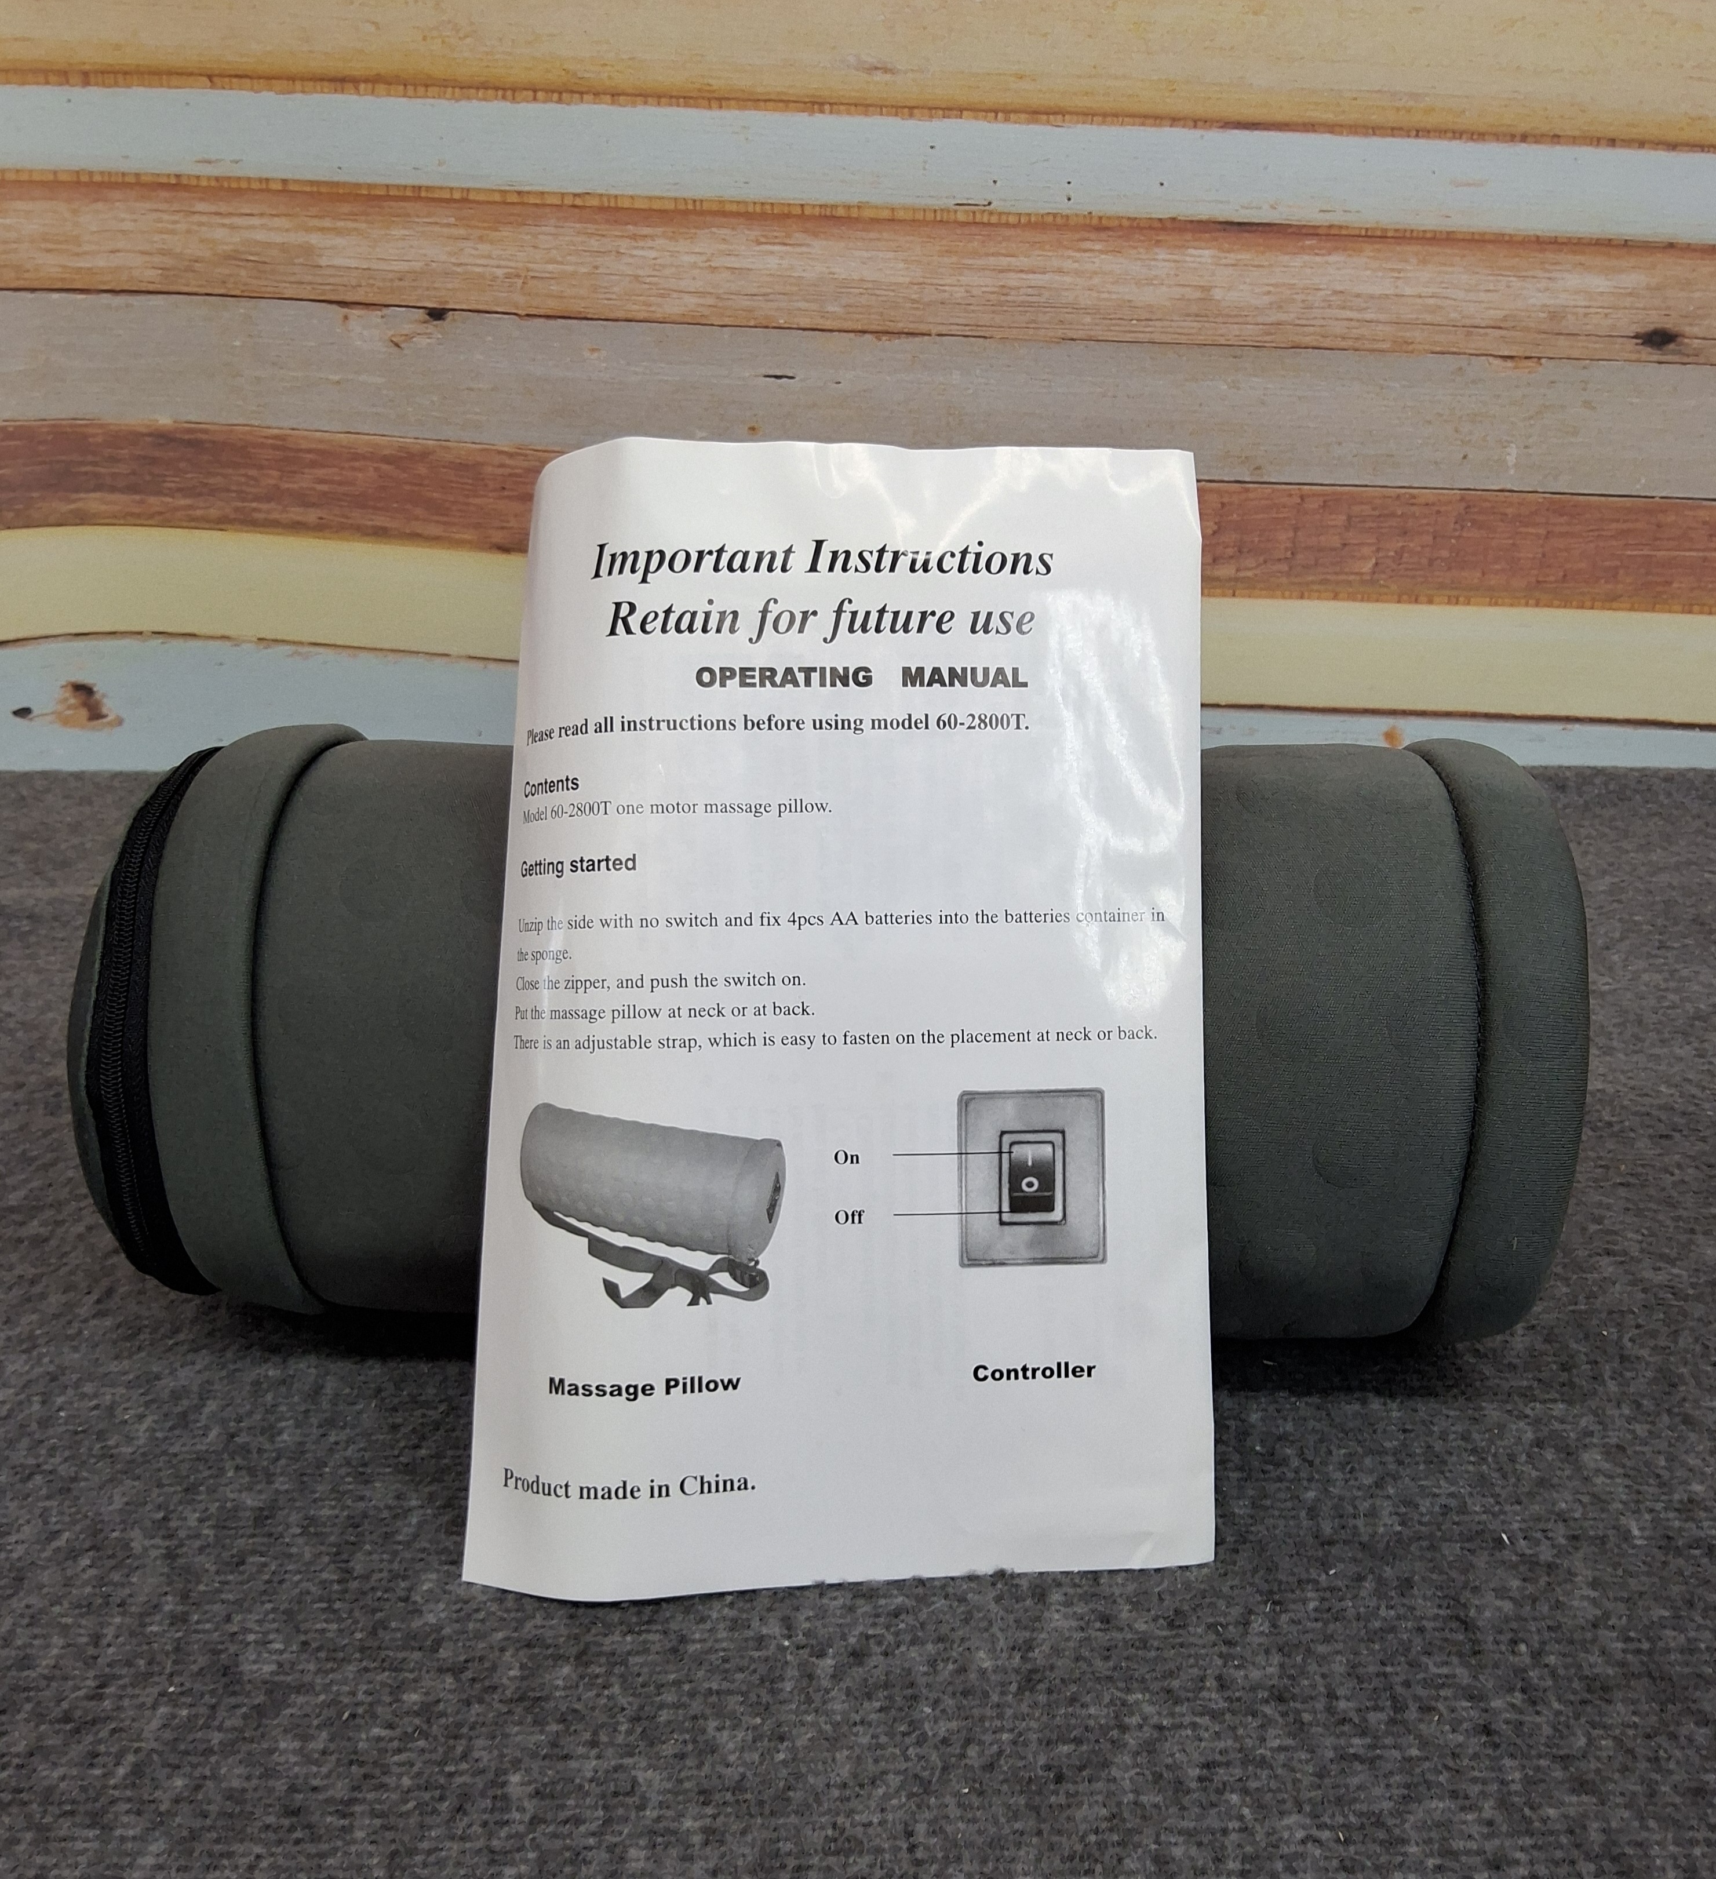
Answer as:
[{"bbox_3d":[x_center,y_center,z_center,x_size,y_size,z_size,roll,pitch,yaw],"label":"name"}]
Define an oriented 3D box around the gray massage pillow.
[{"bbox_3d":[-0.007,0.020,0.380,0.303,0.134,0.135,1,21,2],"label":"gray massage pillow"}]

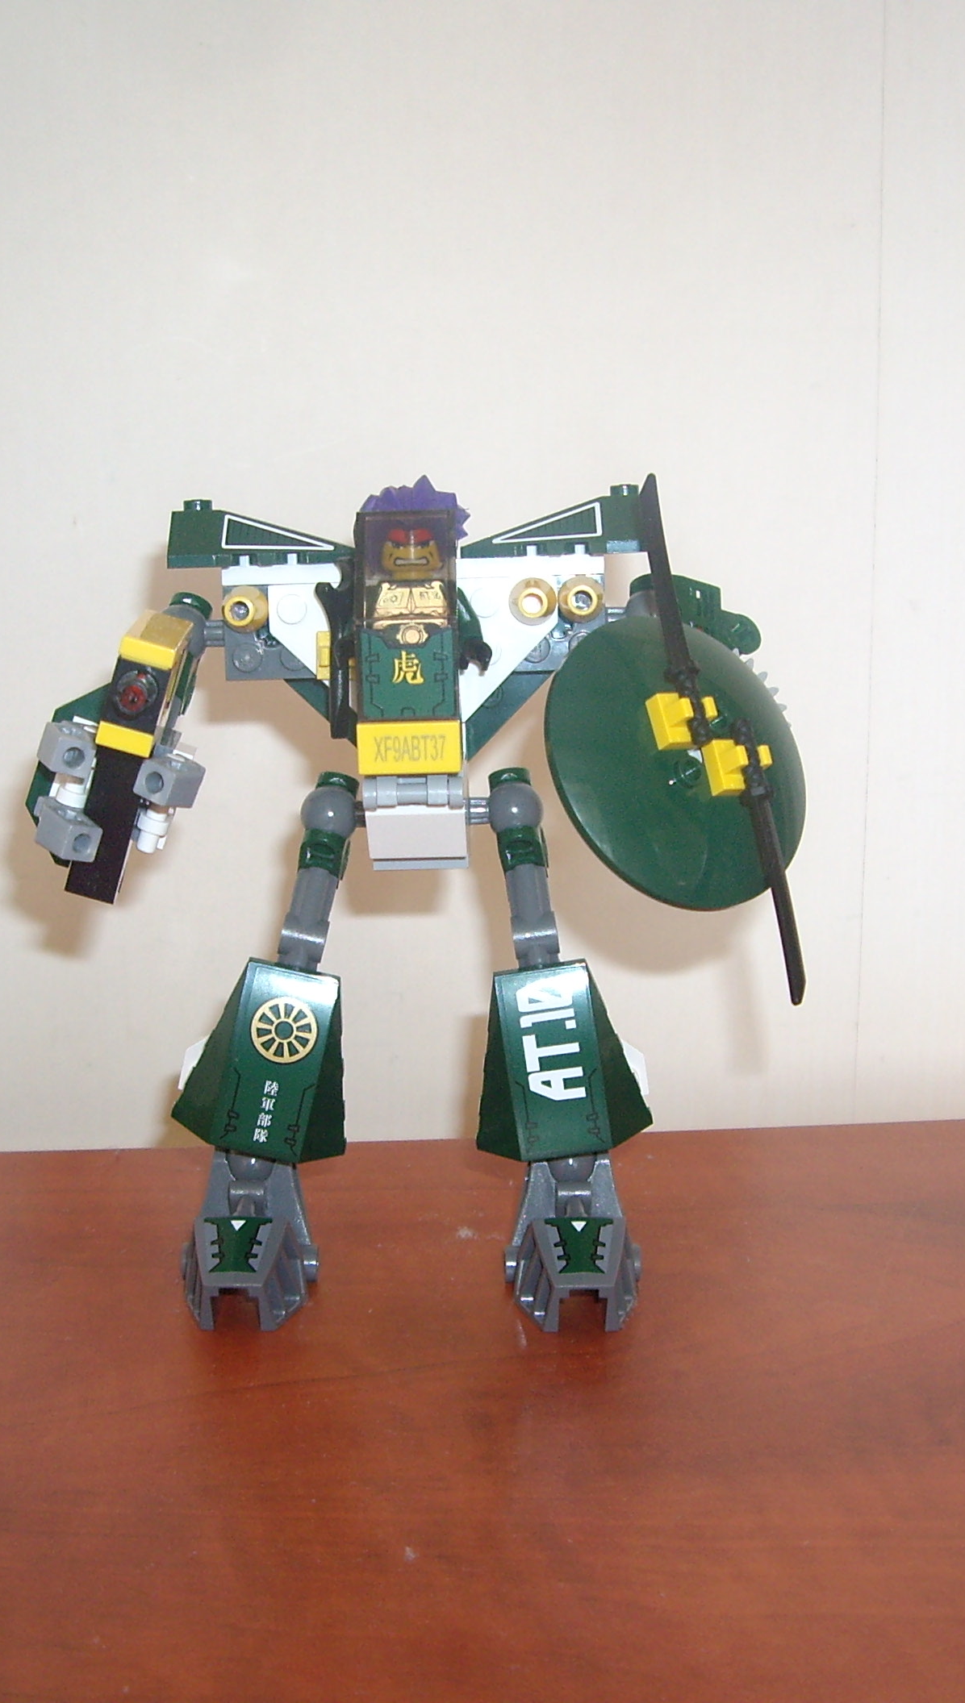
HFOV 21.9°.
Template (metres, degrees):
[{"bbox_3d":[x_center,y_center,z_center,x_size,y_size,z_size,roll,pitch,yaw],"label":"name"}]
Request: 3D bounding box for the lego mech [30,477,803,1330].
[{"bbox_3d":[-0.010,0.008,0.407,0.121,0.138,0.086,-1,15,-1],"label":"lego mech"}]

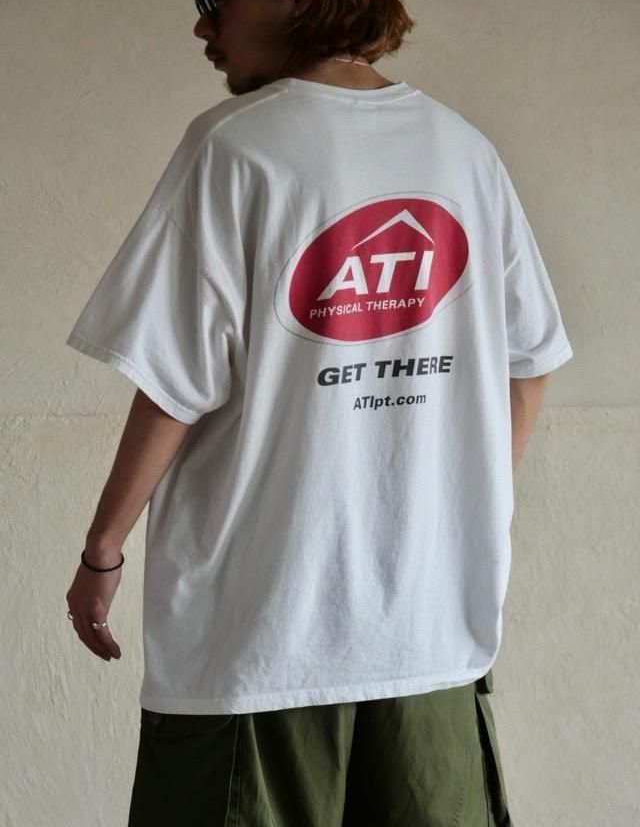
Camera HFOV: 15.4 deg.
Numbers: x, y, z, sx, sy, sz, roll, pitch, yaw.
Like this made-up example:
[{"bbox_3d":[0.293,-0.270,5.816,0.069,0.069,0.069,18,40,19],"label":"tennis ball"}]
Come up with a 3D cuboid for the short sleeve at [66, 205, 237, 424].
[{"bbox_3d":[-0.205,-0.120,2.880,0.170,0.265,0.190,-2,4,-27],"label":"short sleeve"}]

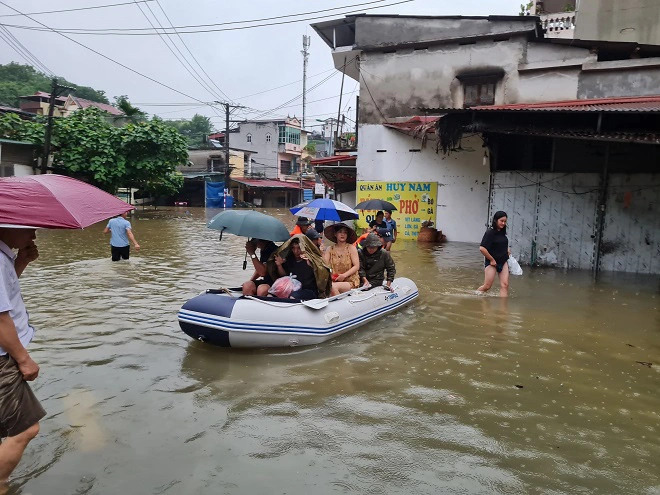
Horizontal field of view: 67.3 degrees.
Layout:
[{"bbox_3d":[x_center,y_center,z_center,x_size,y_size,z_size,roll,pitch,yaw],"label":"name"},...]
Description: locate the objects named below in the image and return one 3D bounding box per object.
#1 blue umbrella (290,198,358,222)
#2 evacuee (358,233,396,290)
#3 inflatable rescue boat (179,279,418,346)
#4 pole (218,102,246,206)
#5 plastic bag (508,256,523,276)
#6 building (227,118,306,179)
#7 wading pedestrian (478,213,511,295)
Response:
[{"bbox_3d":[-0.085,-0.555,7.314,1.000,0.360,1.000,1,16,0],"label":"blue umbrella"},{"bbox_3d":[0.631,0.284,6.628,0.520,0.920,0.620,-1,7,-17],"label":"evacuee"},{"bbox_3d":[-0.333,0.643,6.189,1.750,0.600,3.500,5,8,28],"label":"inflatable rescue boat"},{"bbox_3d":[-7.921,-7.148,39.456,2.400,8.400,0.400,-1,7,-23],"label":"pole"},{"bbox_3d":[2.866,0.294,7.680,0.230,0.310,0.170,7,8,37],"label":"plastic bag"},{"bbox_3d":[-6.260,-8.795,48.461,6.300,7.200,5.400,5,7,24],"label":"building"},{"bbox_3d":[2.492,0.237,7.594,0.550,1.580,0.480,7,8,37],"label":"wading pedestrian"}]

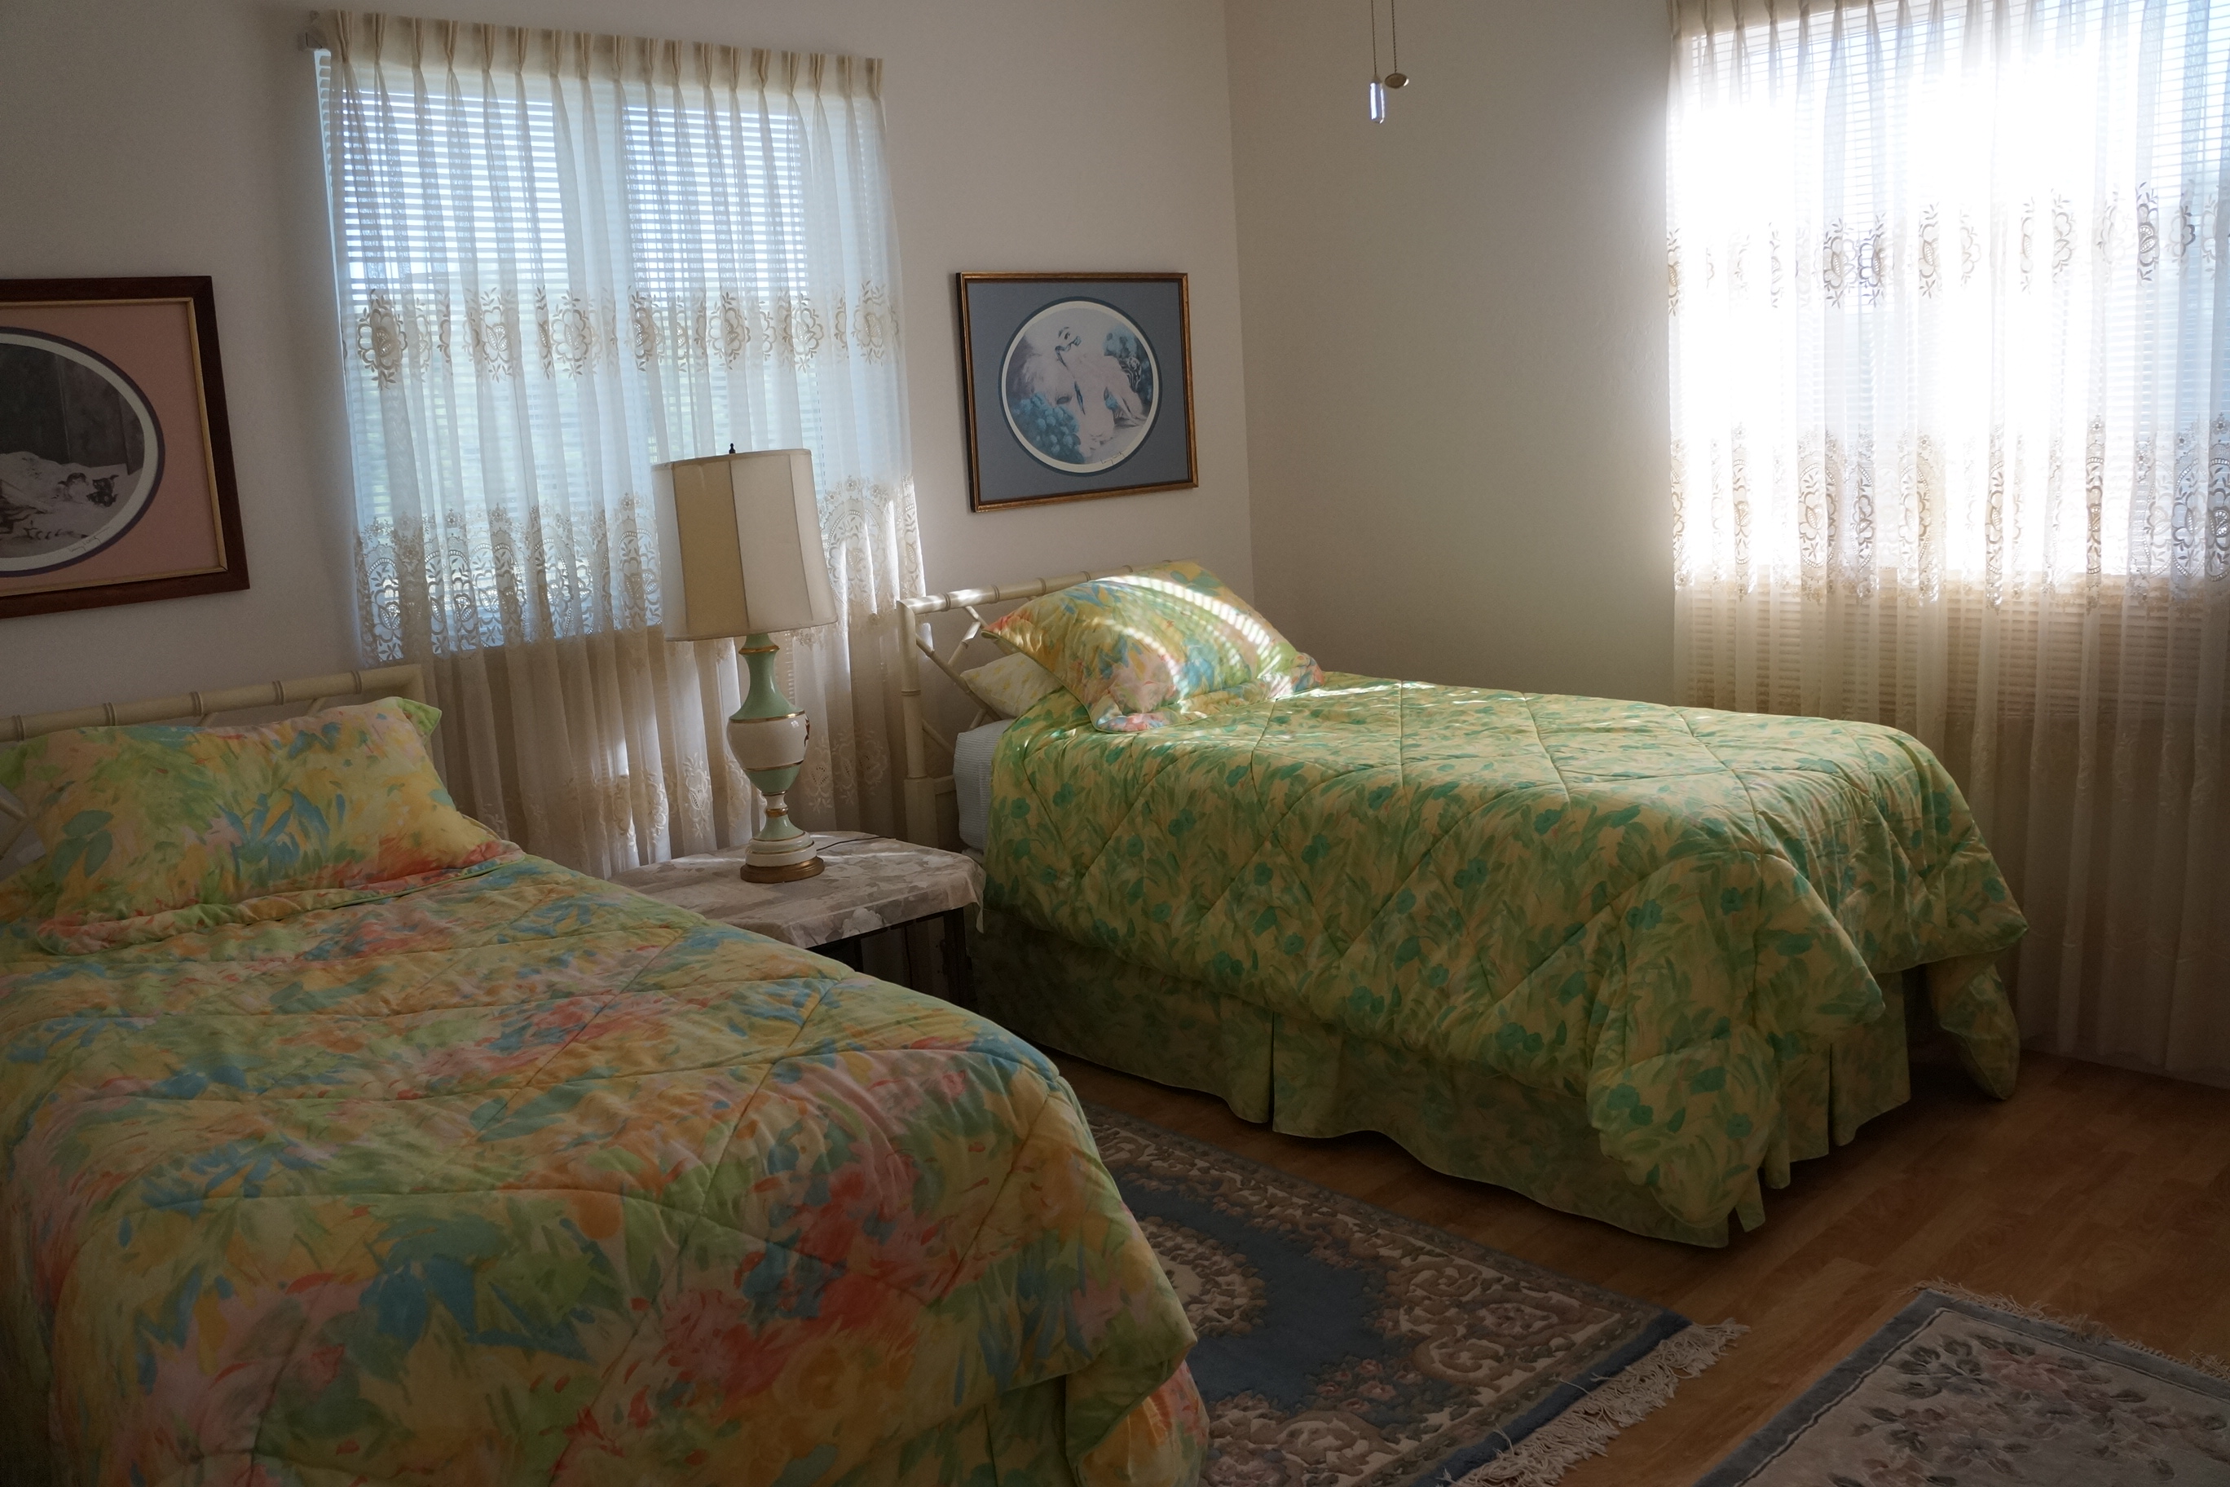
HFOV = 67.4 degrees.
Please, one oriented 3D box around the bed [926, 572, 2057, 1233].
[{"bbox_3d":[0.601,0.152,3.612,1.060,0.960,2.140,-14,15,-41],"label":"bed"}]

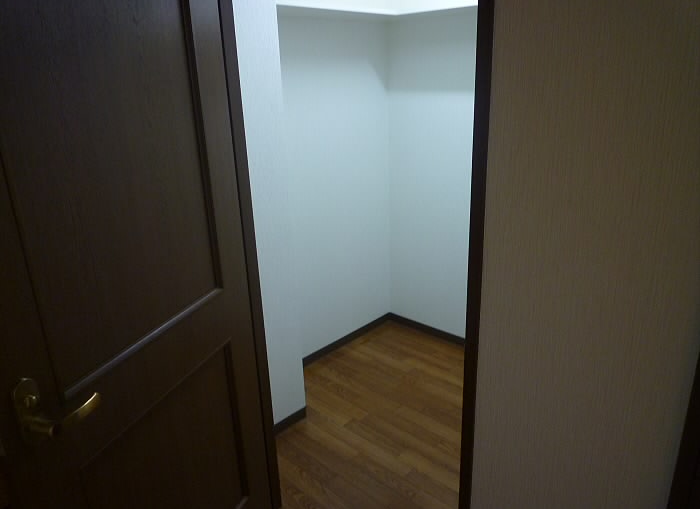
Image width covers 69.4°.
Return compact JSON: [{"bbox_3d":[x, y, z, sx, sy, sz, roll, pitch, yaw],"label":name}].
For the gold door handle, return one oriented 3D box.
[{"bbox_3d":[-0.516,0.269,0.914,0.065,0.138,0.135,4,19,18],"label":"gold door handle"}]

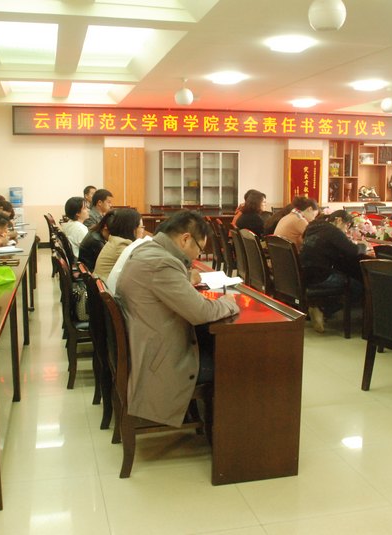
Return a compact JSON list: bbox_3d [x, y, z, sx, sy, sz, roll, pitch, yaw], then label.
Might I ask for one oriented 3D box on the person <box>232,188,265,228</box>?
[{"bbox_3d":[0.692,-0.196,6.505,0.680,1.280,0.500,-2,9,-16],"label":"person"}]

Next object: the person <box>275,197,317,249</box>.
[{"bbox_3d":[1.027,-0.054,5.820,0.720,1.240,0.500,-2,9,-14],"label":"person"}]

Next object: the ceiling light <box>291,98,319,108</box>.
[{"bbox_3d":[1.981,-2.951,10.863,0.430,0.100,0.430,-2,9,-14],"label":"ceiling light"}]

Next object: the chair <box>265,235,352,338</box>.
[{"bbox_3d":[1.023,0.172,5.463,0.660,0.900,0.590,-3,8,-18],"label":"chair"}]

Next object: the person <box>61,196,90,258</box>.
[{"bbox_3d":[-0.972,-0.031,5.671,0.680,1.256,0.460,-2,8,-13],"label":"person"}]

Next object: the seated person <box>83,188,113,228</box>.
[{"bbox_3d":[-0.845,-0.133,6.006,0.720,1.290,0.500,-2,9,-13],"label":"seated person"}]

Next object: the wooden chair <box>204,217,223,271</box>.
[{"bbox_3d":[0.385,-0.170,7.664,0.600,0.920,0.540,-2,9,-14],"label":"wooden chair"}]

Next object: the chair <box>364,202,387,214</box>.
[{"bbox_3d":[4.161,-0.952,13.719,0.520,0.950,0.560,-2,8,-13],"label":"chair"}]

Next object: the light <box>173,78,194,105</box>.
[{"bbox_3d":[-0.160,-2.436,8.311,0.250,0.360,0.250,-2,9,-13],"label":"light"}]

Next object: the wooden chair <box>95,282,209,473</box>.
[{"bbox_3d":[-0.200,0.504,2.982,0.590,0.900,0.470,-2,8,-13],"label":"wooden chair"}]

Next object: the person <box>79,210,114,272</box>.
[{"bbox_3d":[-0.587,0.100,4.804,0.740,1.180,0.470,-2,9,-13],"label":"person"}]

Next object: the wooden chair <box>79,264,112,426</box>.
[{"bbox_3d":[-0.398,0.440,3.657,0.580,0.920,0.460,-2,8,-13],"label":"wooden chair"}]

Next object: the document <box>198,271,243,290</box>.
[{"bbox_3d":[0.155,0.071,3.815,0.300,0.050,0.400,-2,9,-14],"label":"document"}]

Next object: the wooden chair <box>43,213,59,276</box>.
[{"bbox_3d":[-2.047,-0.345,9.420,0.580,0.920,0.460,-2,8,-13],"label":"wooden chair"}]

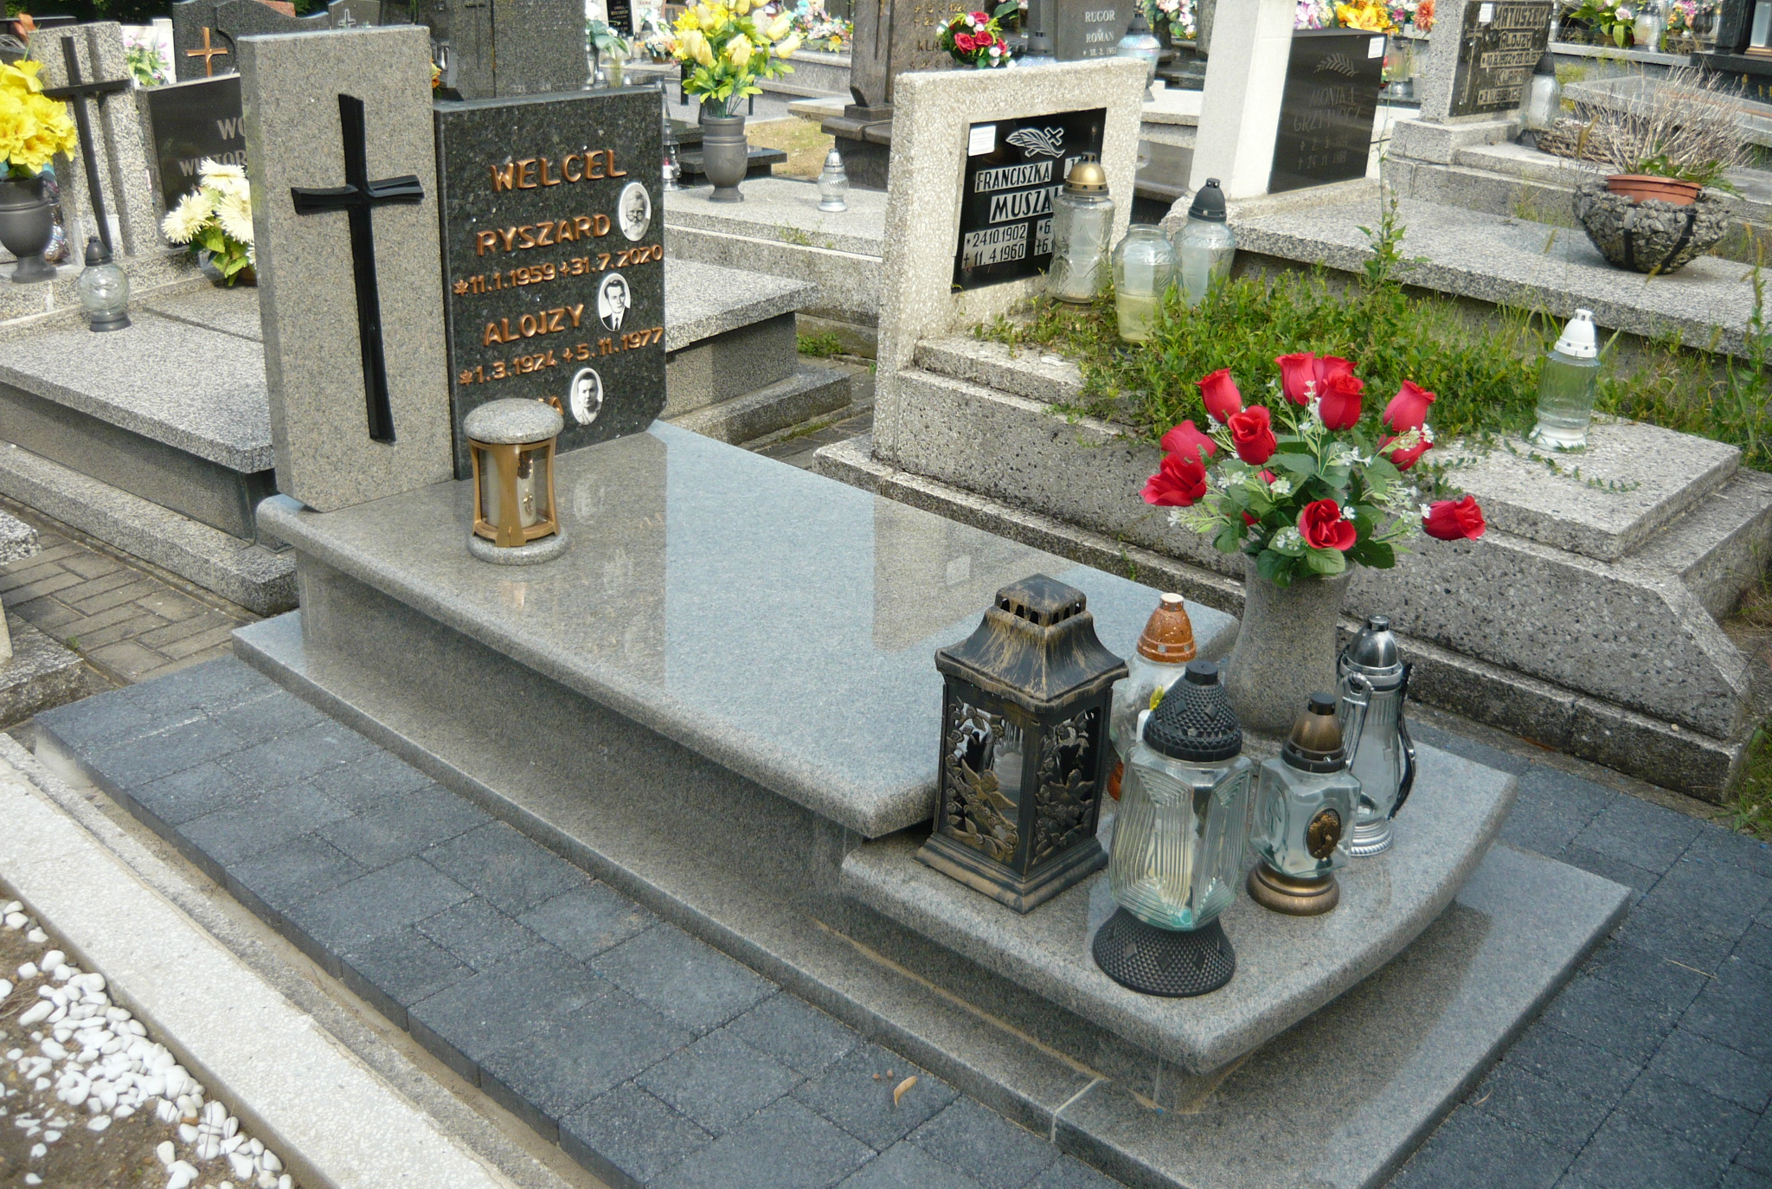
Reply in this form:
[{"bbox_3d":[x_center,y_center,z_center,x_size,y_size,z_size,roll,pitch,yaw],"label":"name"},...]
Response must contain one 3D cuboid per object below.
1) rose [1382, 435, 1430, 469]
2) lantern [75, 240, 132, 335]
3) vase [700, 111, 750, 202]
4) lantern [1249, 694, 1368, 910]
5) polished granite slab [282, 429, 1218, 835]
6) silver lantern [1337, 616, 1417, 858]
[{"bbox_3d":[0.798,-0.221,2.585,0.071,0.071,0.077,0,45,29],"label":"rose"},{"bbox_3d":[-1.939,-0.779,4.197,0.124,0.203,0.124,21,29,37],"label":"lantern"},{"bbox_3d":[-0.562,-1.537,5.939,0.154,0.272,0.154,2,23,-1],"label":"vase"},{"bbox_3d":[0.547,0.256,2.182,0.120,0.278,0.120,-6,24,-19],"label":"lantern"},{"bbox_3d":[-0.290,-0.030,2.874,1.545,0.057,0.860,20,29,38],"label":"polished granite slab"},{"bbox_3d":[0.684,0.192,2.353,0.119,0.340,0.110,10,24,17],"label":"silver lantern"}]

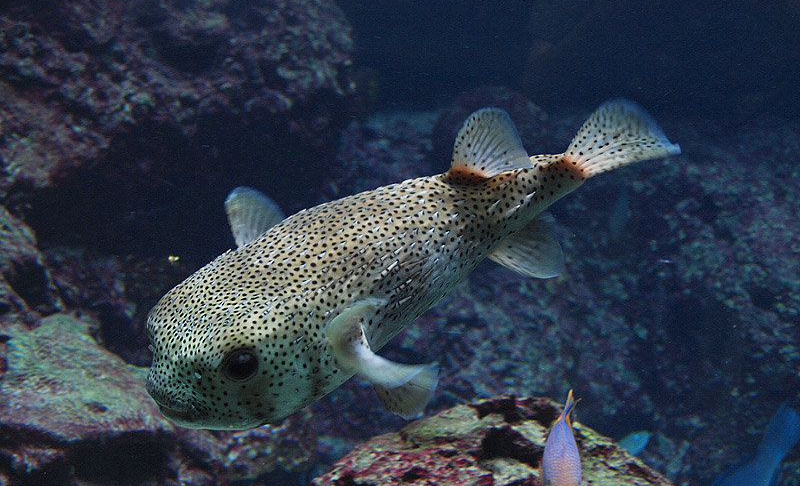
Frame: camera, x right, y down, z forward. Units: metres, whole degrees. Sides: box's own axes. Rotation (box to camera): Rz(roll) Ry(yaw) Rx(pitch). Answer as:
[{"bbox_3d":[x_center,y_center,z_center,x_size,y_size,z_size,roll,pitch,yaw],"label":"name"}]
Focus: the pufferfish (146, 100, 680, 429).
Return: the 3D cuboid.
[{"bbox_3d":[0.005,0.010,1.118,0.480,0.160,0.190,-29,21,-28],"label":"pufferfish"}]

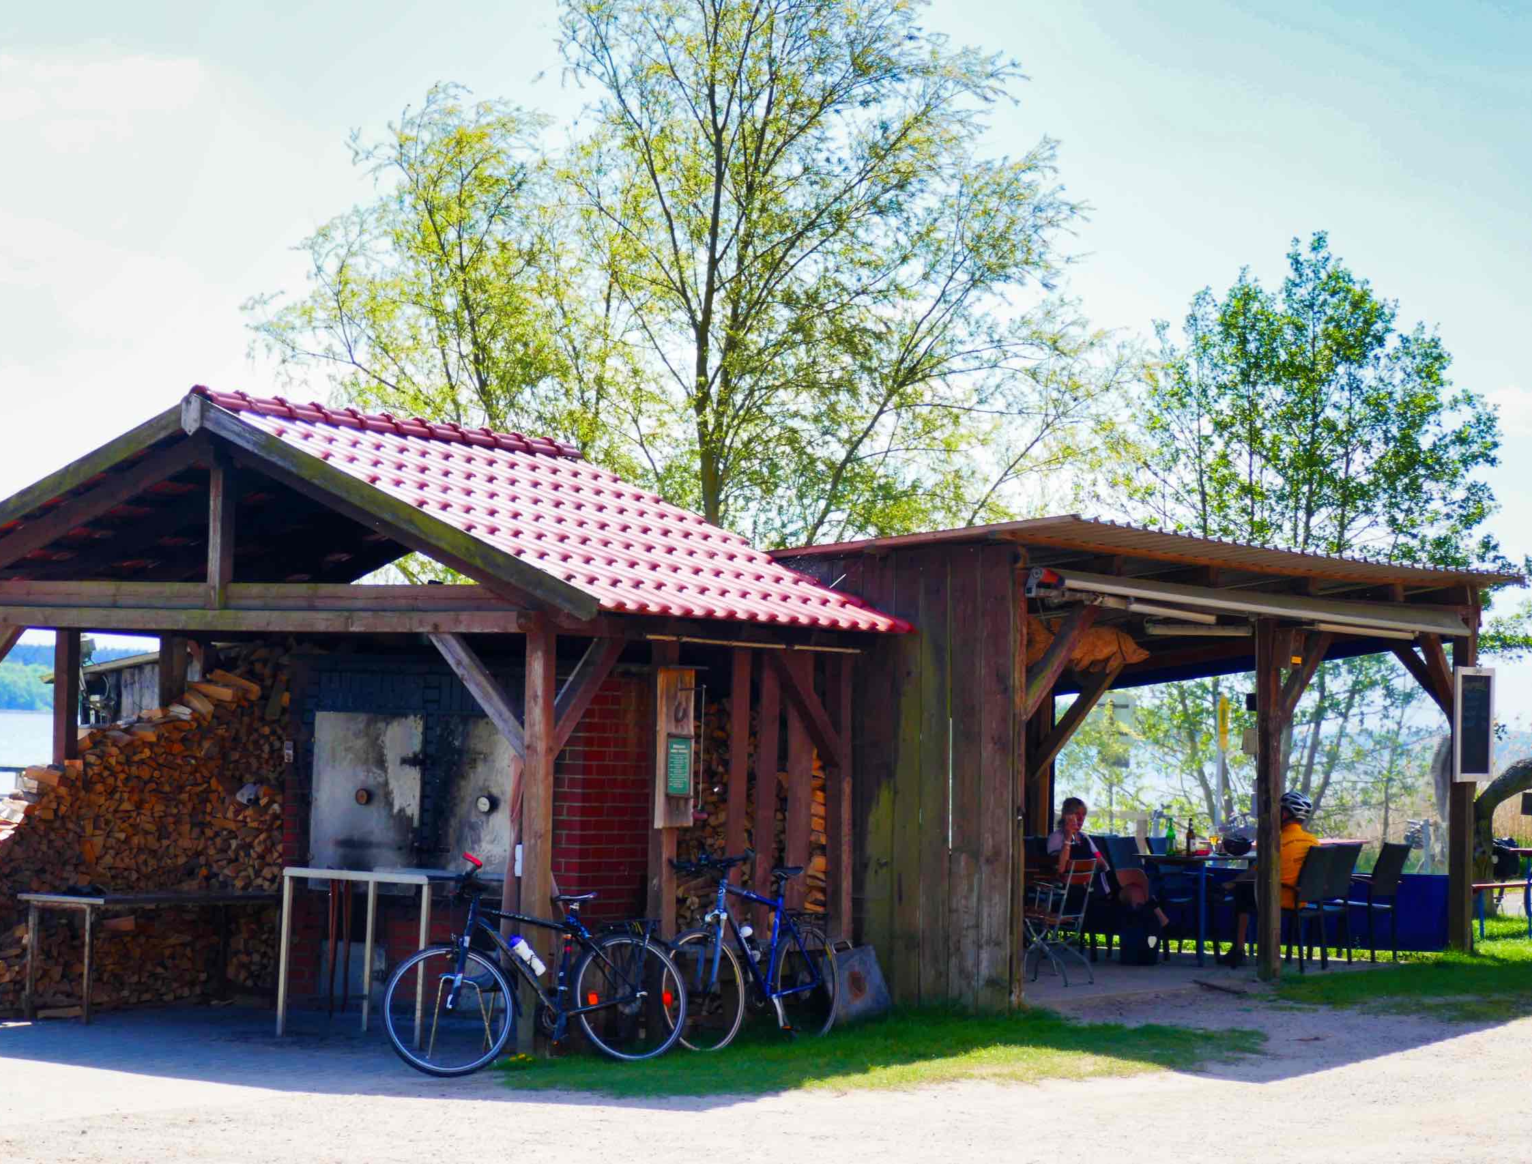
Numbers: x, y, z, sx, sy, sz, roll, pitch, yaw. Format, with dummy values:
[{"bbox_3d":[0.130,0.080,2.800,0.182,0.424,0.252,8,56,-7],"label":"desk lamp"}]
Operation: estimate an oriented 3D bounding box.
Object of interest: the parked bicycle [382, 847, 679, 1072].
[{"bbox_3d":[-1.242,2.059,16.974,1.760,1.130,0.600,3,-3,-28],"label":"parked bicycle"}]

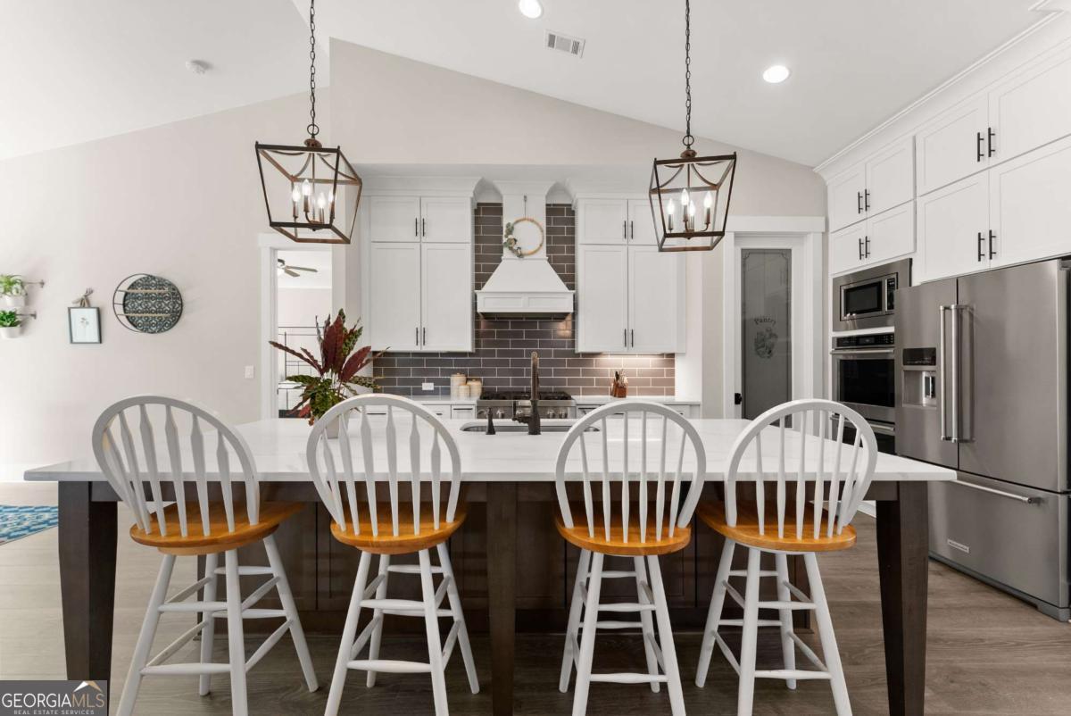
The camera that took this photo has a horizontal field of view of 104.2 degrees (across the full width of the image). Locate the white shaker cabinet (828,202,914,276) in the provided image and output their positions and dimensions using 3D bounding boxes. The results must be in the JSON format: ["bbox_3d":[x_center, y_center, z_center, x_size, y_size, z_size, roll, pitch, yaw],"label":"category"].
[{"bbox_3d":[2.955,-0.935,3.340,0.600,0.390,0.830,0,0,0],"label":"white shaker cabinet"}]

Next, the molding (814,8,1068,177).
[{"bbox_3d":[2.596,-1.646,2.913,0.120,0.110,1.680,0,0,-2],"label":"molding"}]

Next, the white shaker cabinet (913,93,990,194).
[{"bbox_3d":[2.877,-1.343,2.693,0.420,0.440,0.450,0,0,-2],"label":"white shaker cabinet"}]

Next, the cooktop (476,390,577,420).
[{"bbox_3d":[-0.087,0.460,4.120,0.914,0.220,0.650,0,0,-1],"label":"cooktop"}]

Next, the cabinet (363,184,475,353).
[{"bbox_3d":[-1.175,-0.884,4.290,1.090,1.650,0.350,0,0,-1],"label":"cabinet"}]

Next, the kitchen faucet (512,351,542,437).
[{"bbox_3d":[-0.045,0.187,2.350,0.155,0.440,0.240,0,0,0],"label":"kitchen faucet"}]

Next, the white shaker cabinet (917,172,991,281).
[{"bbox_3d":[2.878,-0.824,2.689,0.420,0.600,0.450,0,0,-2],"label":"white shaker cabinet"}]

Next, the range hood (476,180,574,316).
[{"bbox_3d":[-0.096,-1.100,4.210,0.945,1.360,0.550,0,0,0],"label":"range hood"}]

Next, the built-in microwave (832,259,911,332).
[{"bbox_3d":[2.880,-0.465,3.320,0.480,0.475,0.757,0,0,0],"label":"built-in microwave"}]

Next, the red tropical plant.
[{"bbox_3d":[-1.085,0.078,2.180,0.600,0.660,0.540,0,0,0],"label":"red tropical plant"}]

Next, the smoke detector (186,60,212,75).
[{"bbox_3d":[-3.080,-2.635,3.800,0.145,0.050,0.145,-13,0,0],"label":"smoke detector"}]

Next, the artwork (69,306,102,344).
[{"bbox_3d":[-4.736,-0.342,4.380,0.310,0.380,0.030,0,3,-1],"label":"artwork"}]

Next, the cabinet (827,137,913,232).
[{"bbox_3d":[2.849,-1.341,3.347,0.420,0.440,0.820,0,0,-2],"label":"cabinet"}]

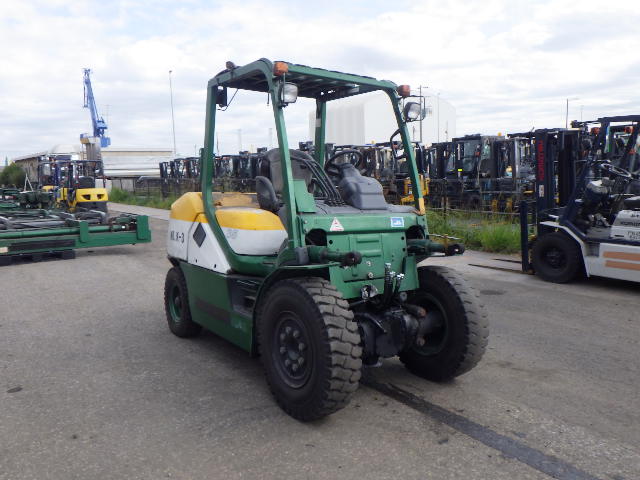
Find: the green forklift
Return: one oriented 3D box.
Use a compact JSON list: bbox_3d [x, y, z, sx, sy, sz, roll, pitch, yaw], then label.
[{"bbox_3d":[-0.238,-0.161,4.231,1.340,2.220,2.960,-5,7,-33],"label":"green forklift"}]

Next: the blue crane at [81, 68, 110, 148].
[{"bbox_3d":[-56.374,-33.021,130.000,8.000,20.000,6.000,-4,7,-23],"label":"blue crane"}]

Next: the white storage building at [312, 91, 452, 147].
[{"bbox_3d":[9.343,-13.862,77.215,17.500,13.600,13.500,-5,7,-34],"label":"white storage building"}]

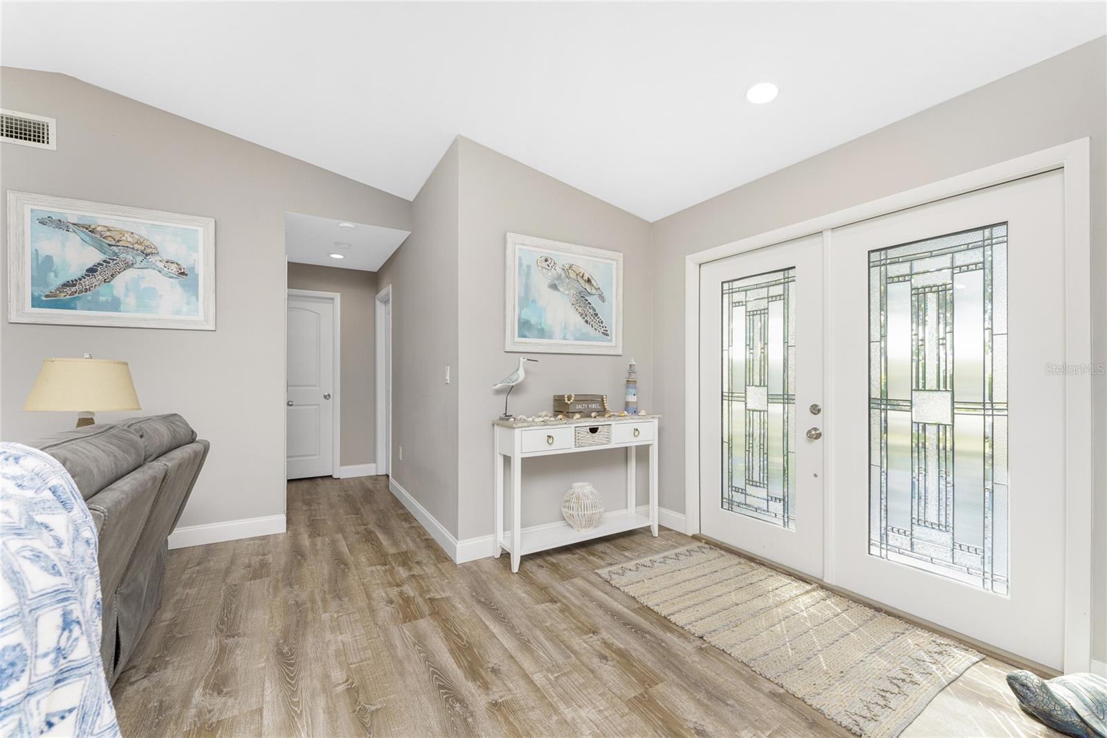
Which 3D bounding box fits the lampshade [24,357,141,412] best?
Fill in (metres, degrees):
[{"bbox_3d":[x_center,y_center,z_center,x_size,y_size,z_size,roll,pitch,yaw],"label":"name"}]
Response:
[{"bbox_3d":[-2.695,0.086,2.484,0.457,0.292,0.457,0,0,-30],"label":"lampshade"}]

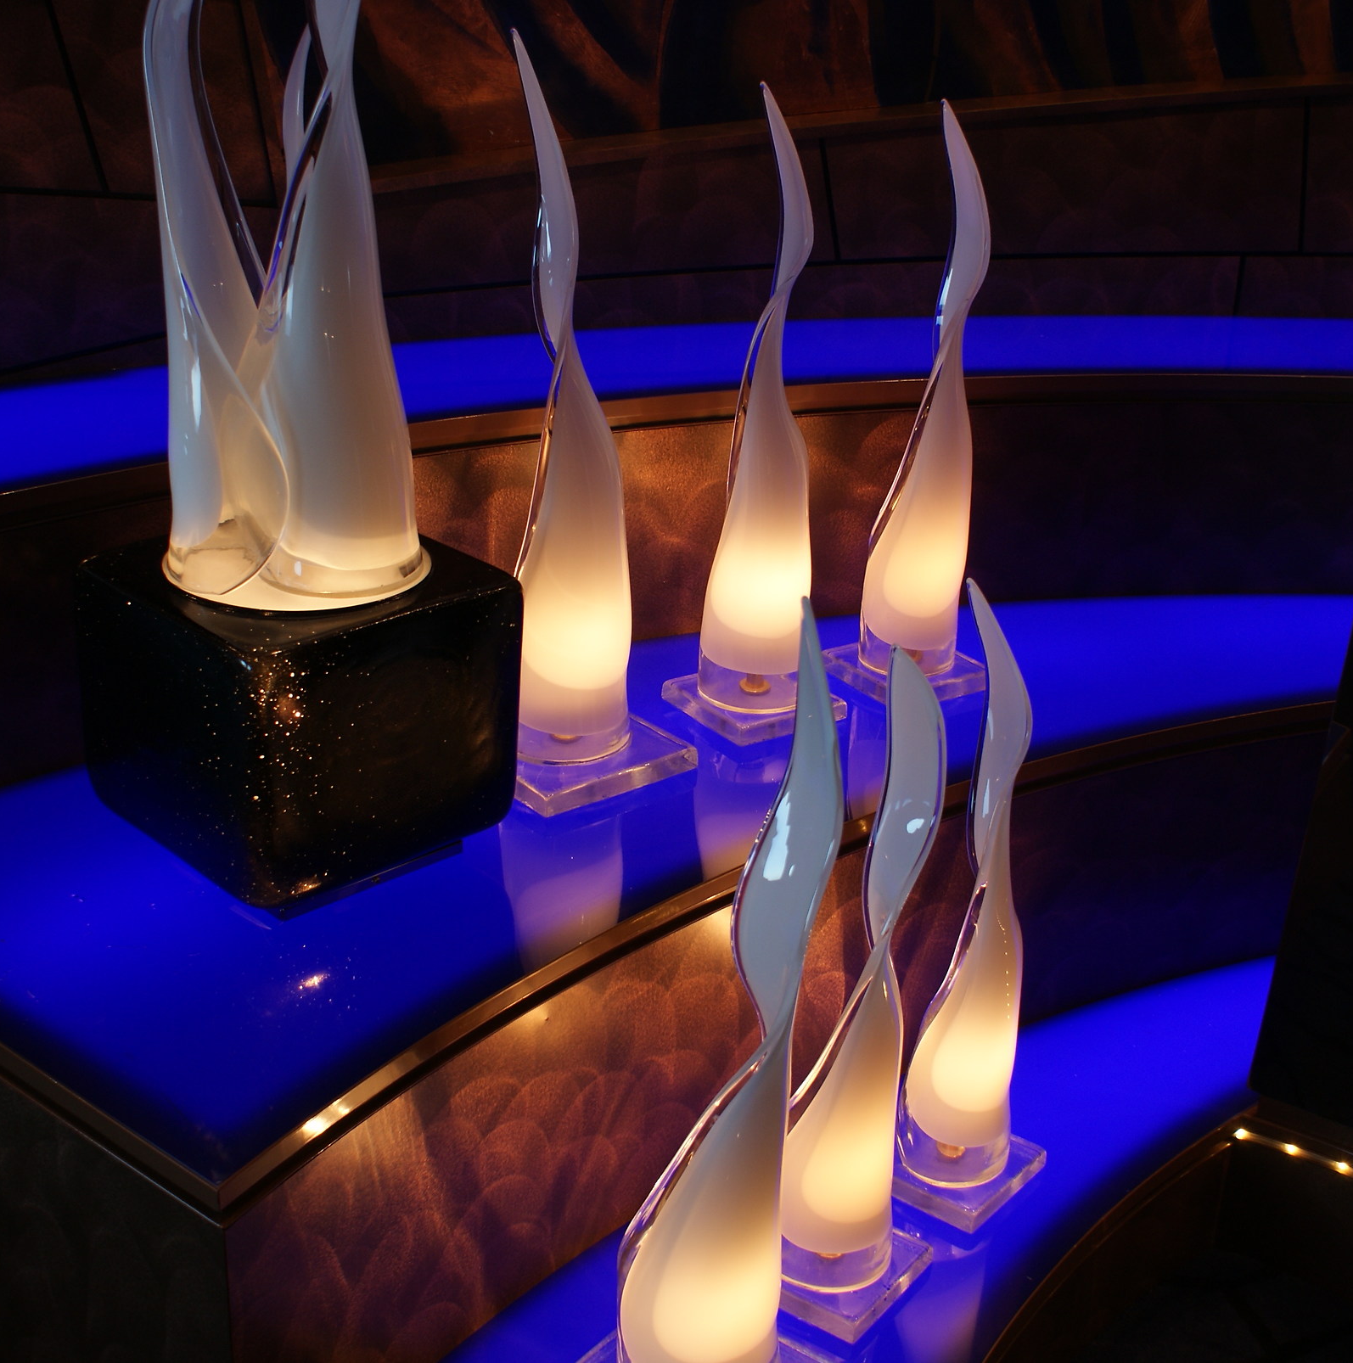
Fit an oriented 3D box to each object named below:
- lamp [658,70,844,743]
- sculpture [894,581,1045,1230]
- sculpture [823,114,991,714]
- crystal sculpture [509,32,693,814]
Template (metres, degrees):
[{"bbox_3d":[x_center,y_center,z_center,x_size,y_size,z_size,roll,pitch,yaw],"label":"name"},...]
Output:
[{"bbox_3d":[0.075,-0.211,1.489,0.112,0.506,0.112,-13,26,-34],"label":"lamp"},{"bbox_3d":[0.223,0.158,1.386,0.113,0.489,0.113,19,27,36],"label":"sculpture"},{"bbox_3d":[0.212,-0.231,1.573,0.108,0.492,0.108,-12,25,-32],"label":"sculpture"},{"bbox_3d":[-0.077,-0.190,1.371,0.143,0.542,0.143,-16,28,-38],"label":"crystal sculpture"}]

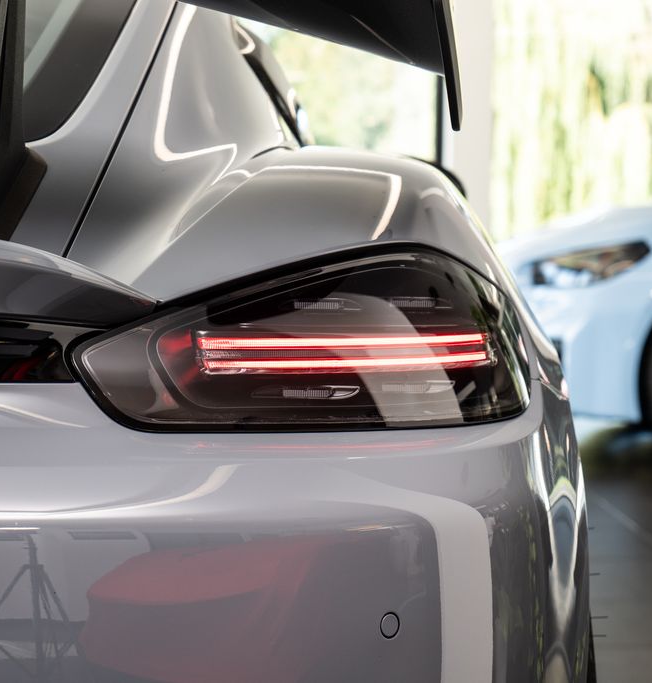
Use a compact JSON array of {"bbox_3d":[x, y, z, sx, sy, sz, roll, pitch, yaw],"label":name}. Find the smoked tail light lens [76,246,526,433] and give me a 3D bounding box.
[{"bbox_3d":[-0.015,0.000,1.700,0.460,0.168,0.175,-1,5,-8],"label":"smoked tail light lens"}]

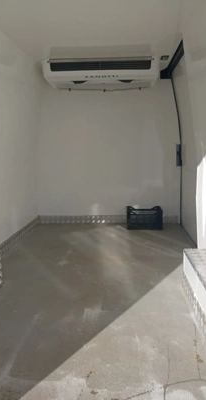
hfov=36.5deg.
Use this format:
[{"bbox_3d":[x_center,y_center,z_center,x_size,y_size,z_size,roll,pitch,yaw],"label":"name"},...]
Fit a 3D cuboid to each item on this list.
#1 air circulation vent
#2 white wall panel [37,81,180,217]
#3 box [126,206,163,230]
[{"bbox_3d":[-0.024,-1.312,3.058,0.991,0.115,0.050,1,10,3],"label":"air circulation vent"},{"bbox_3d":[0.056,-0.603,3.652,1.717,1.645,0.050,1,10,3],"label":"white wall panel"},{"bbox_3d":[0.487,0.207,3.655,0.397,0.216,0.290,1,10,3],"label":"box"}]

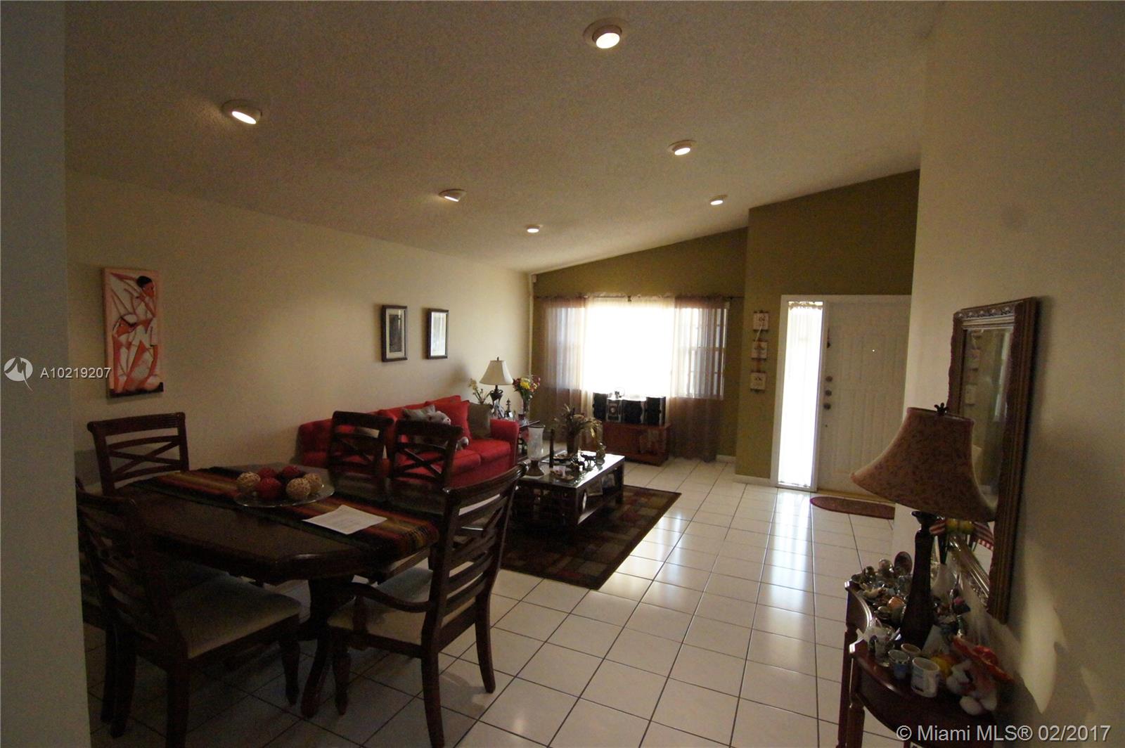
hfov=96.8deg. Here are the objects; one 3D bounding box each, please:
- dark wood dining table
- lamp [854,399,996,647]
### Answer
[{"bbox_3d":[-1.384,0.981,2.459,1.800,0.760,1.000,3,4,26],"label":"dark wood dining table"},{"bbox_3d":[0.986,0.415,1.356,0.320,0.650,0.320,4,5,24],"label":"lamp"}]

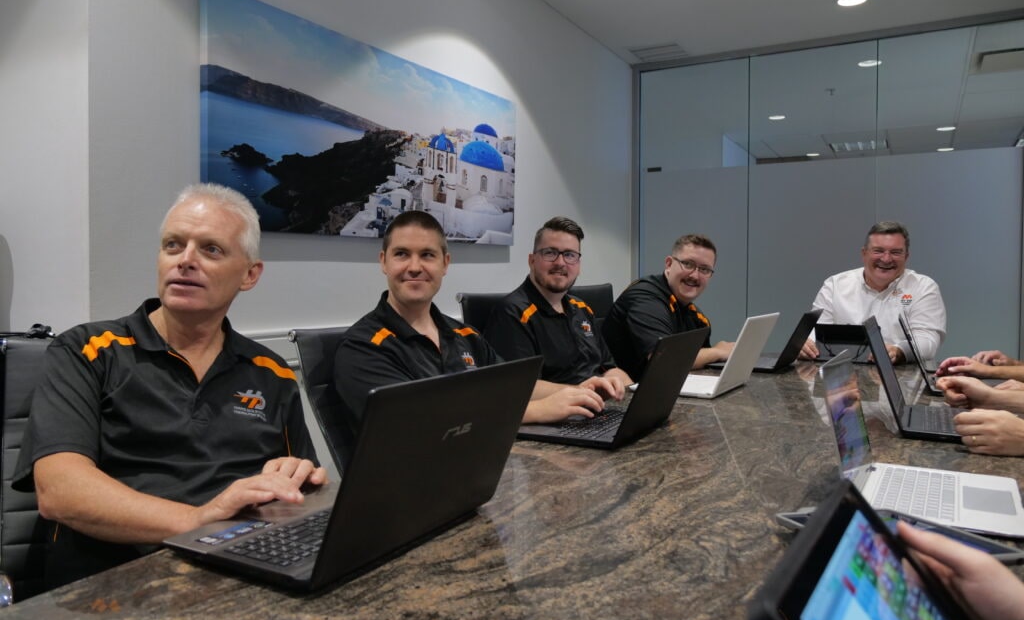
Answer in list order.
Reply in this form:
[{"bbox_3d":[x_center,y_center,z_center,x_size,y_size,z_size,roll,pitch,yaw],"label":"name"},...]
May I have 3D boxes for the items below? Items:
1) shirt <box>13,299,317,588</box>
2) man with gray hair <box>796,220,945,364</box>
[{"bbox_3d":[-0.615,0.270,1.290,0.540,0.610,0.330,-2,3,-40],"label":"shirt"},{"bbox_3d":[1.600,0.280,3.110,0.580,1.320,0.780,2,4,29],"label":"man with gray hair"}]

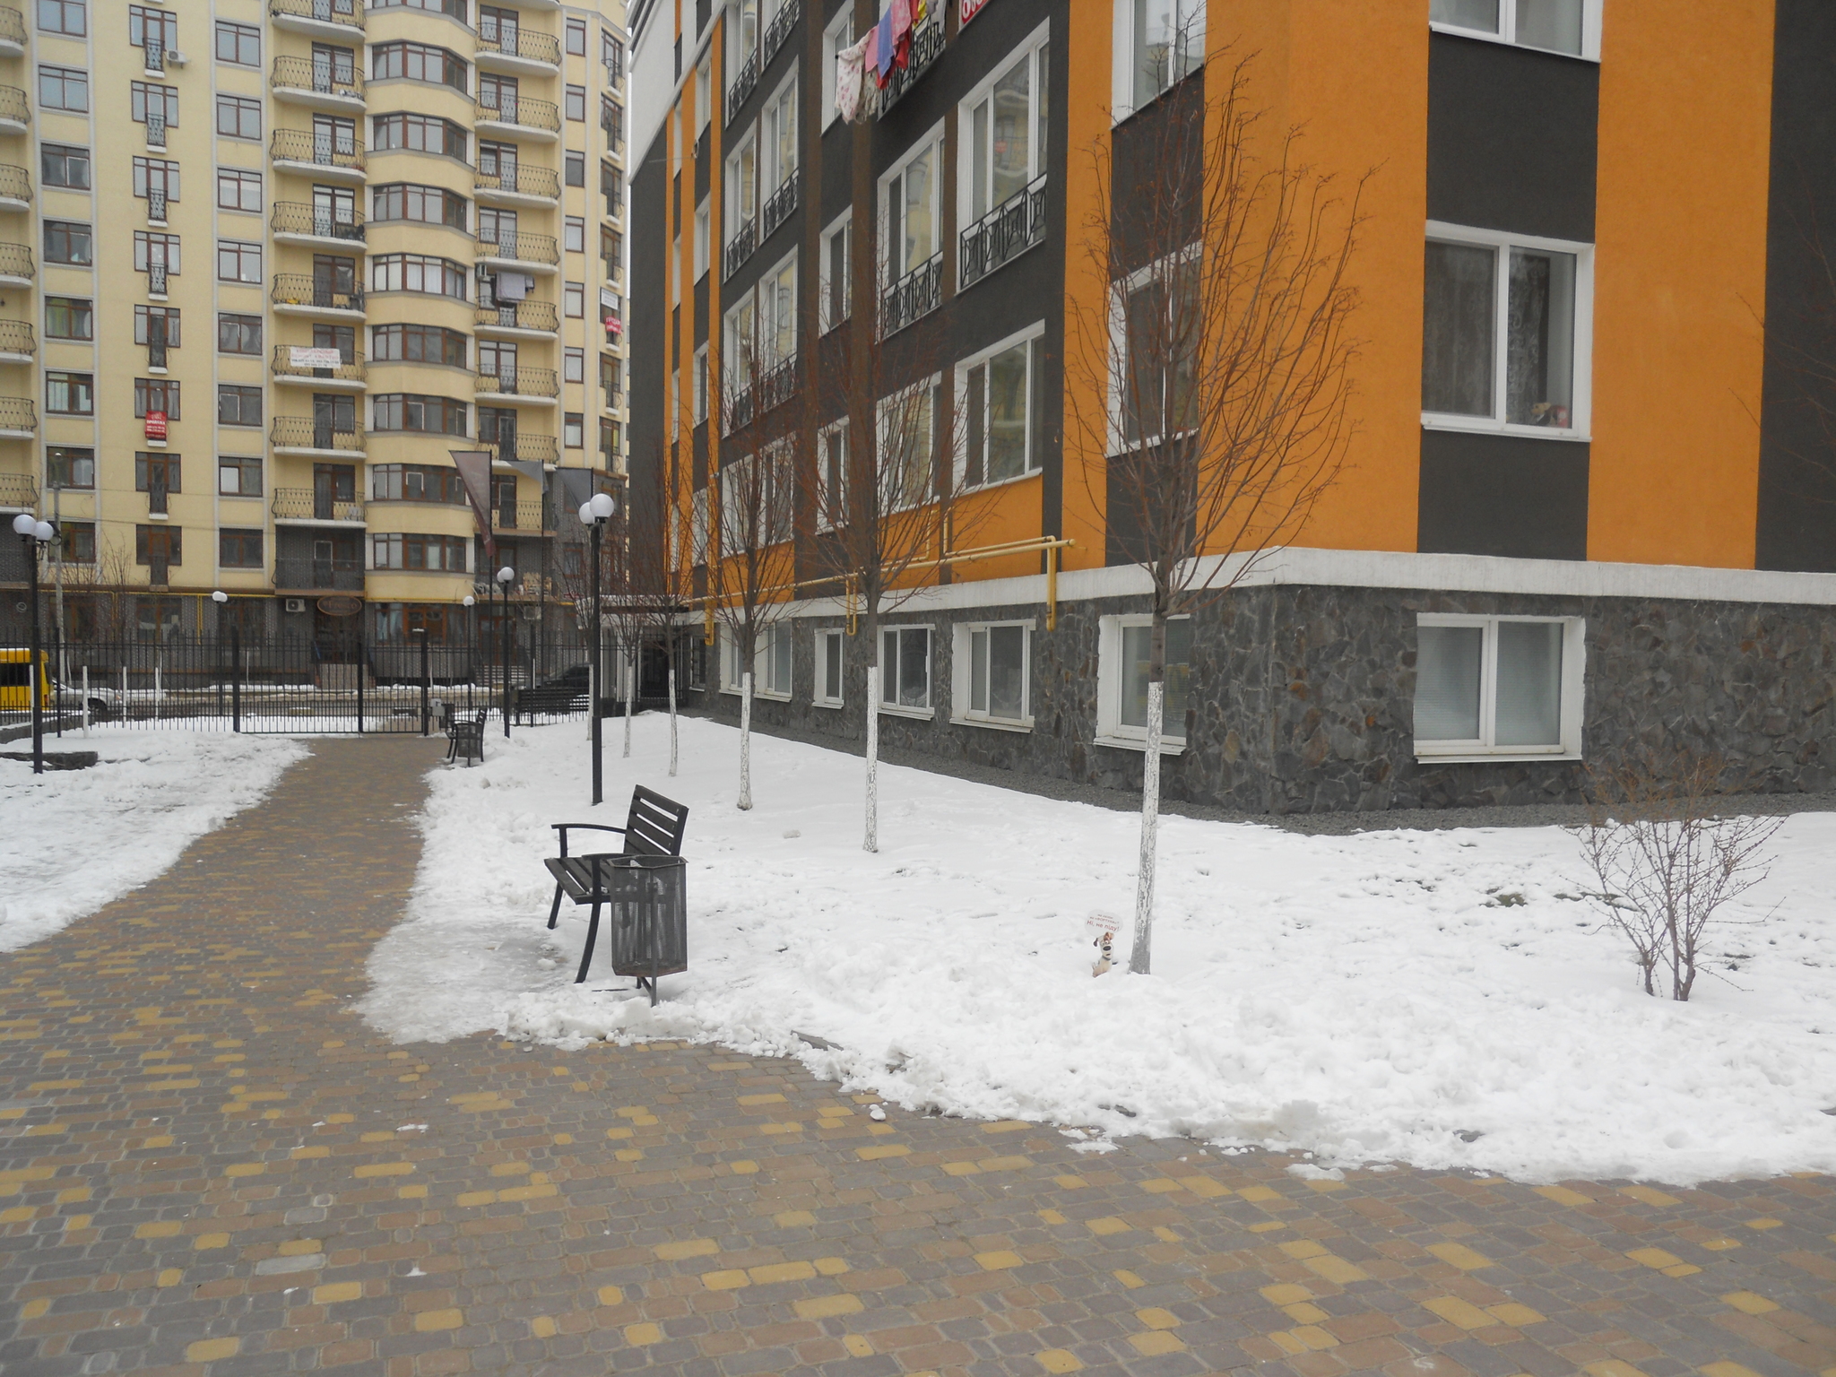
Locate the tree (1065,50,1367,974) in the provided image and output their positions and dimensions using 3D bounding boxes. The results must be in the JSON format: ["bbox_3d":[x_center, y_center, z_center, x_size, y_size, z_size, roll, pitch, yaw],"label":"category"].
[{"bbox_3d":[1.286,-0.755,6.400,1.280,3.971,1.250,1,1,0],"label":"tree"}]

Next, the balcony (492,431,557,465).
[{"bbox_3d":[-17.736,-10.380,65.887,3.626,1.480,1.200,0,1,-26],"label":"balcony"}]

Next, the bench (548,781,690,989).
[{"bbox_3d":[-1.575,0.959,7.660,0.540,0.820,1.420,0,1,-20],"label":"bench"}]

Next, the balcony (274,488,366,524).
[{"bbox_3d":[-25.659,-7.656,63.701,3.690,1.439,1.350,0,2,-27],"label":"balcony"}]

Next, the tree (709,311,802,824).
[{"bbox_3d":[-1.584,-1.173,14.448,1.000,4.700,1.000,0,1,-20],"label":"tree"}]

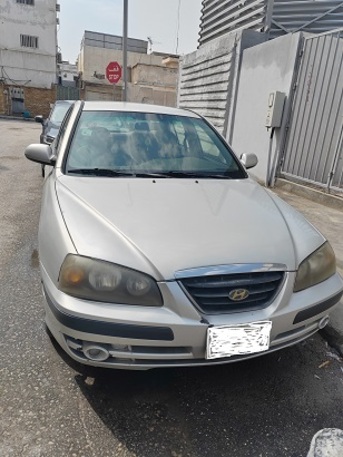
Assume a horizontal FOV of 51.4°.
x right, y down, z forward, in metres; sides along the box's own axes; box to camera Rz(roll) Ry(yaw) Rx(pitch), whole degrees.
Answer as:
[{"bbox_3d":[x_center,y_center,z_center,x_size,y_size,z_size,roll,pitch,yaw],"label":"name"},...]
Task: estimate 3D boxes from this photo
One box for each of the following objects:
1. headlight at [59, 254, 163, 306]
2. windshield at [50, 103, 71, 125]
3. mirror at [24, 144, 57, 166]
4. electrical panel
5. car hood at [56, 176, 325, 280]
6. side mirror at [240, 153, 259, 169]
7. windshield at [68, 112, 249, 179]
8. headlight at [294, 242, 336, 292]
[{"bbox_3d":[-0.287,0.221,1.620,0.513,0.190,0.232,3,17,-4],"label":"headlight"},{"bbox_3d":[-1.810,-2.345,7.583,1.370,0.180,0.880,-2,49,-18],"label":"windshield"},{"bbox_3d":[-0.955,-0.540,2.644,0.230,0.155,0.135,-2,18,-18],"label":"mirror"},{"bbox_3d":[1.955,-2.219,6.683,0.180,0.600,0.220,-1,18,-17],"label":"electrical panel"},{"bbox_3d":[0.140,-0.077,2.083,1.480,0.240,1.150,-2,25,-18],"label":"car hood"},{"bbox_3d":[0.672,-0.591,3.169,0.230,0.155,0.135,-2,18,-18],"label":"side mirror"},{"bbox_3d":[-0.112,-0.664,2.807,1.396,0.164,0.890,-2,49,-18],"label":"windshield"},{"bbox_3d":[0.773,0.188,1.962,0.513,0.190,0.232,-7,21,-32],"label":"headlight"}]

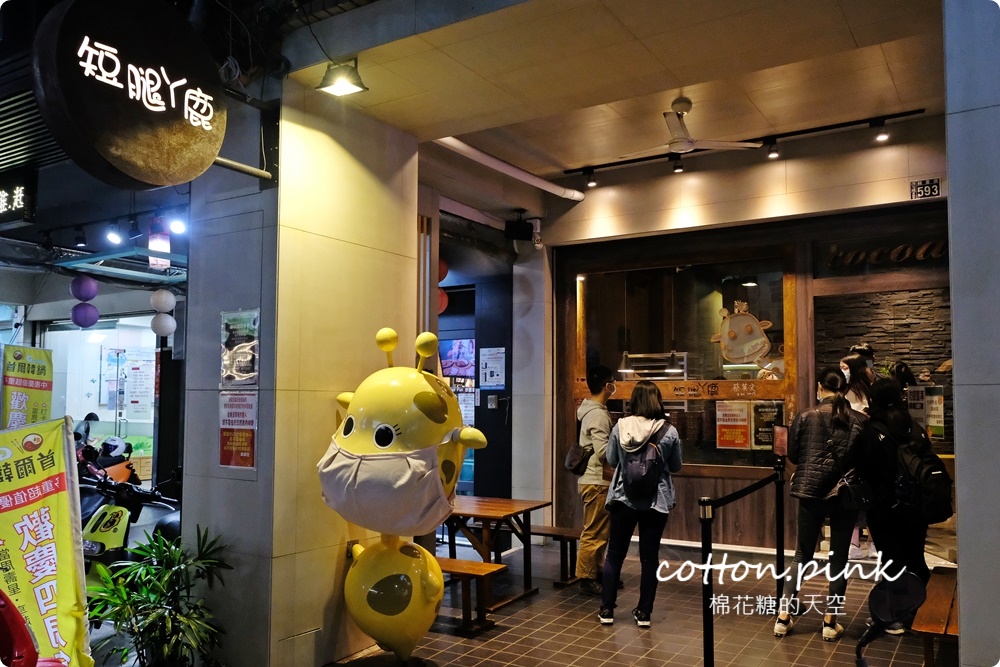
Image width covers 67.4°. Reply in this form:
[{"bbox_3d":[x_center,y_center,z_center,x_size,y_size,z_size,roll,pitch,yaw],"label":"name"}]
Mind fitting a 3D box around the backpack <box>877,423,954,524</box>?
[{"bbox_3d":[2.866,1.002,5.150,0.320,0.530,0.270,2,-5,-21],"label":"backpack"}]

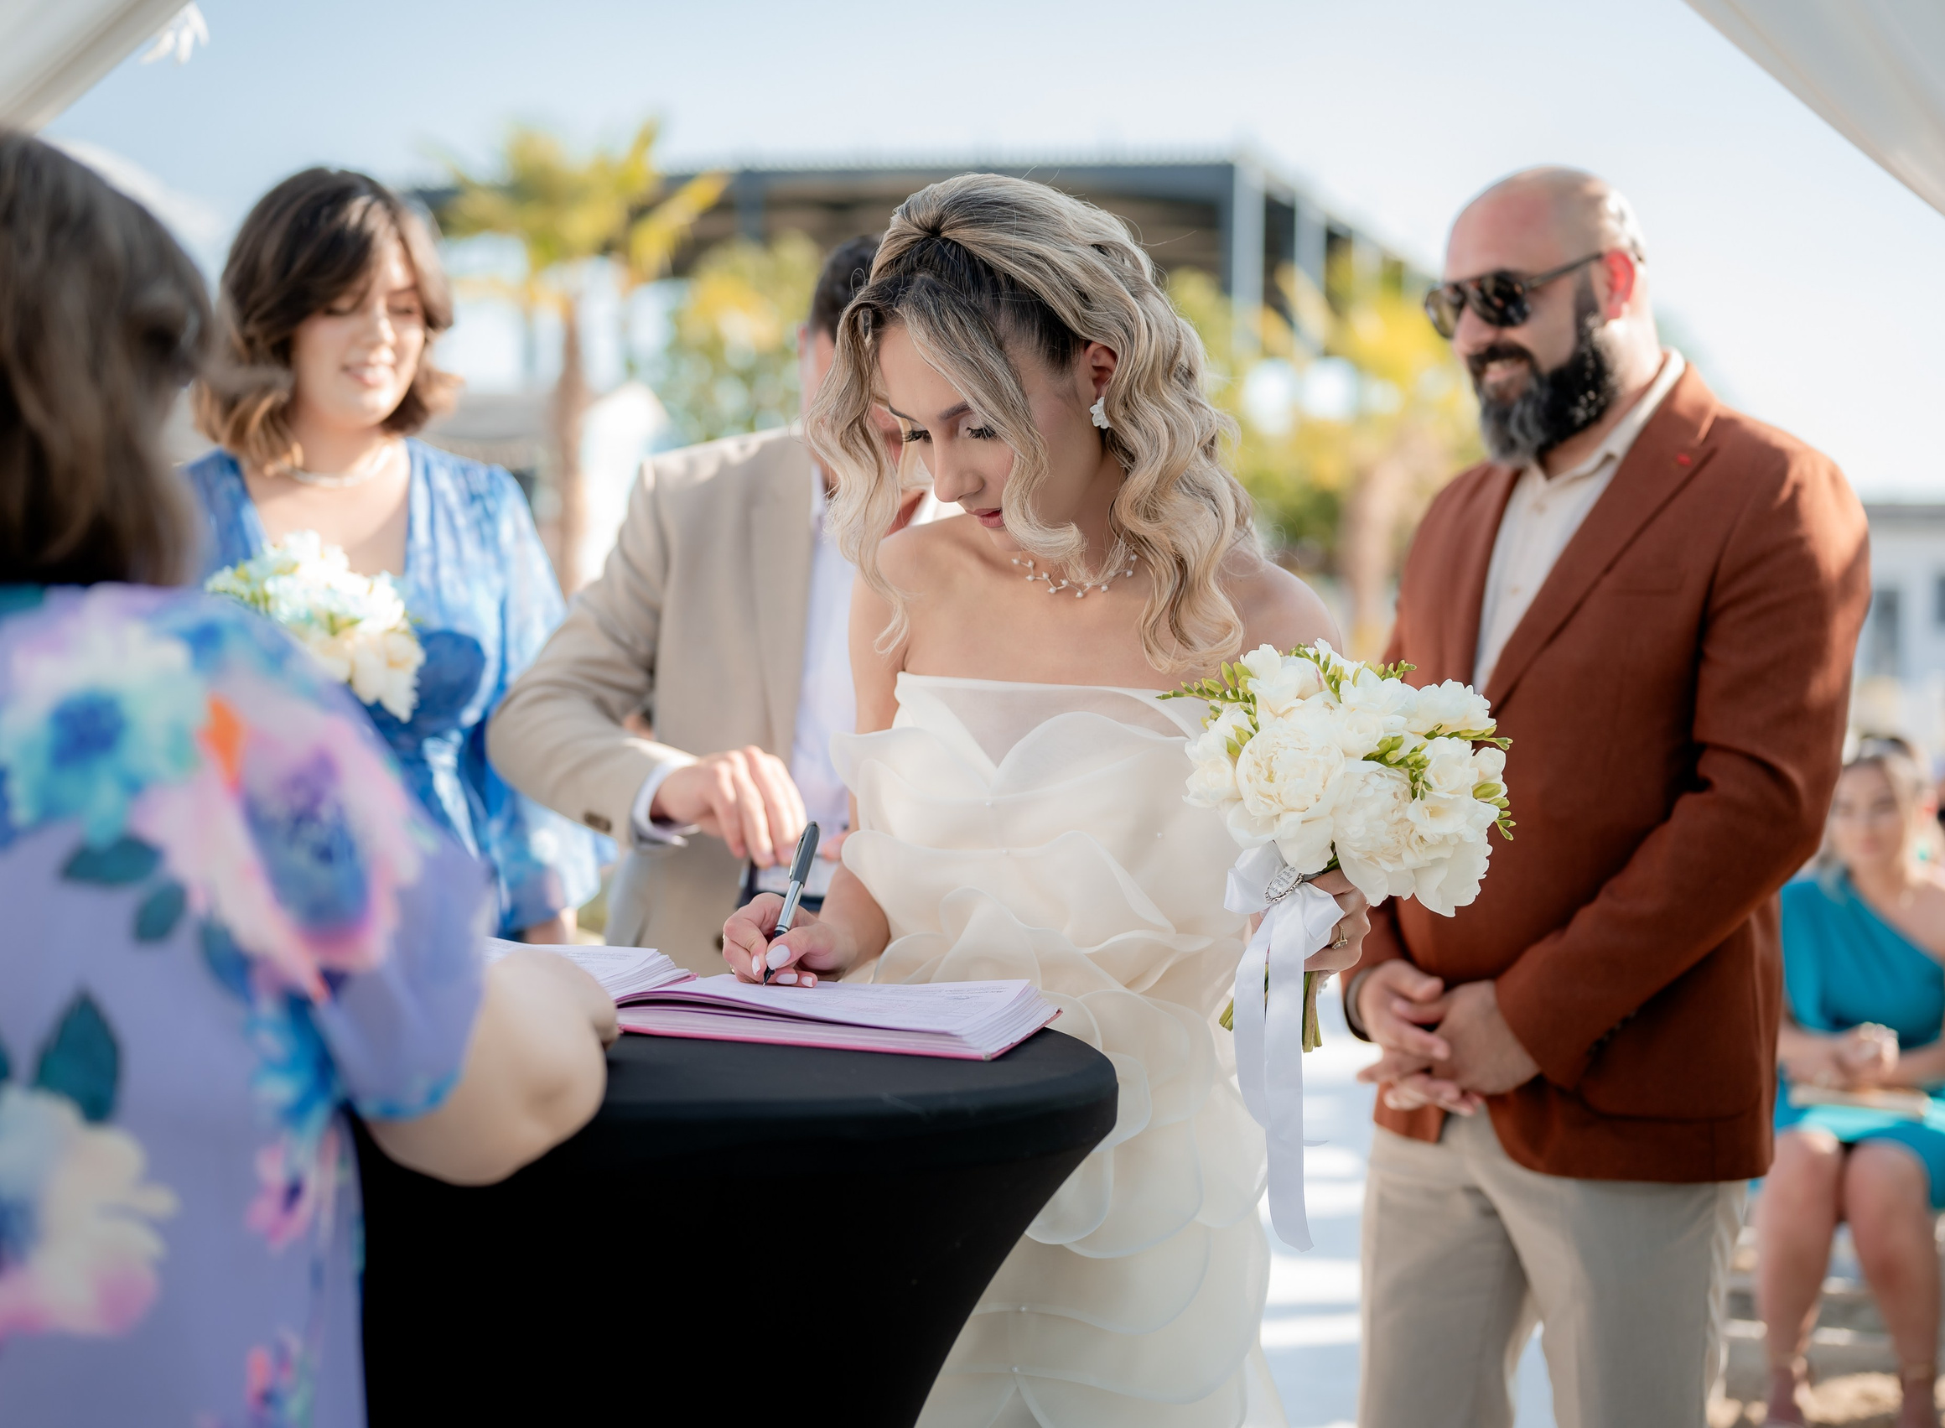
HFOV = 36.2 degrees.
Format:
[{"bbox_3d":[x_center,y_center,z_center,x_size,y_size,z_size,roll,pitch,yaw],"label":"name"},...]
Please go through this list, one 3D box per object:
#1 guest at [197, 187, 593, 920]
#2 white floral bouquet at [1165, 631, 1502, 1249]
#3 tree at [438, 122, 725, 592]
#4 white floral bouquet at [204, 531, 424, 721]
[{"bbox_3d":[-0.538,0.400,2.680,0.500,1.750,0.380,0,0,-27],"label":"guest"},{"bbox_3d":[0.272,0.169,2.220,0.255,0.445,0.230,0,0,-11],"label":"white floral bouquet"},{"bbox_3d":[-2.244,-1.000,17.000,1.700,4.700,1.700,0,0,0],"label":"tree"},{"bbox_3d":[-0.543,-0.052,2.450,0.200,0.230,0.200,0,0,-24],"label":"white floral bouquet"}]

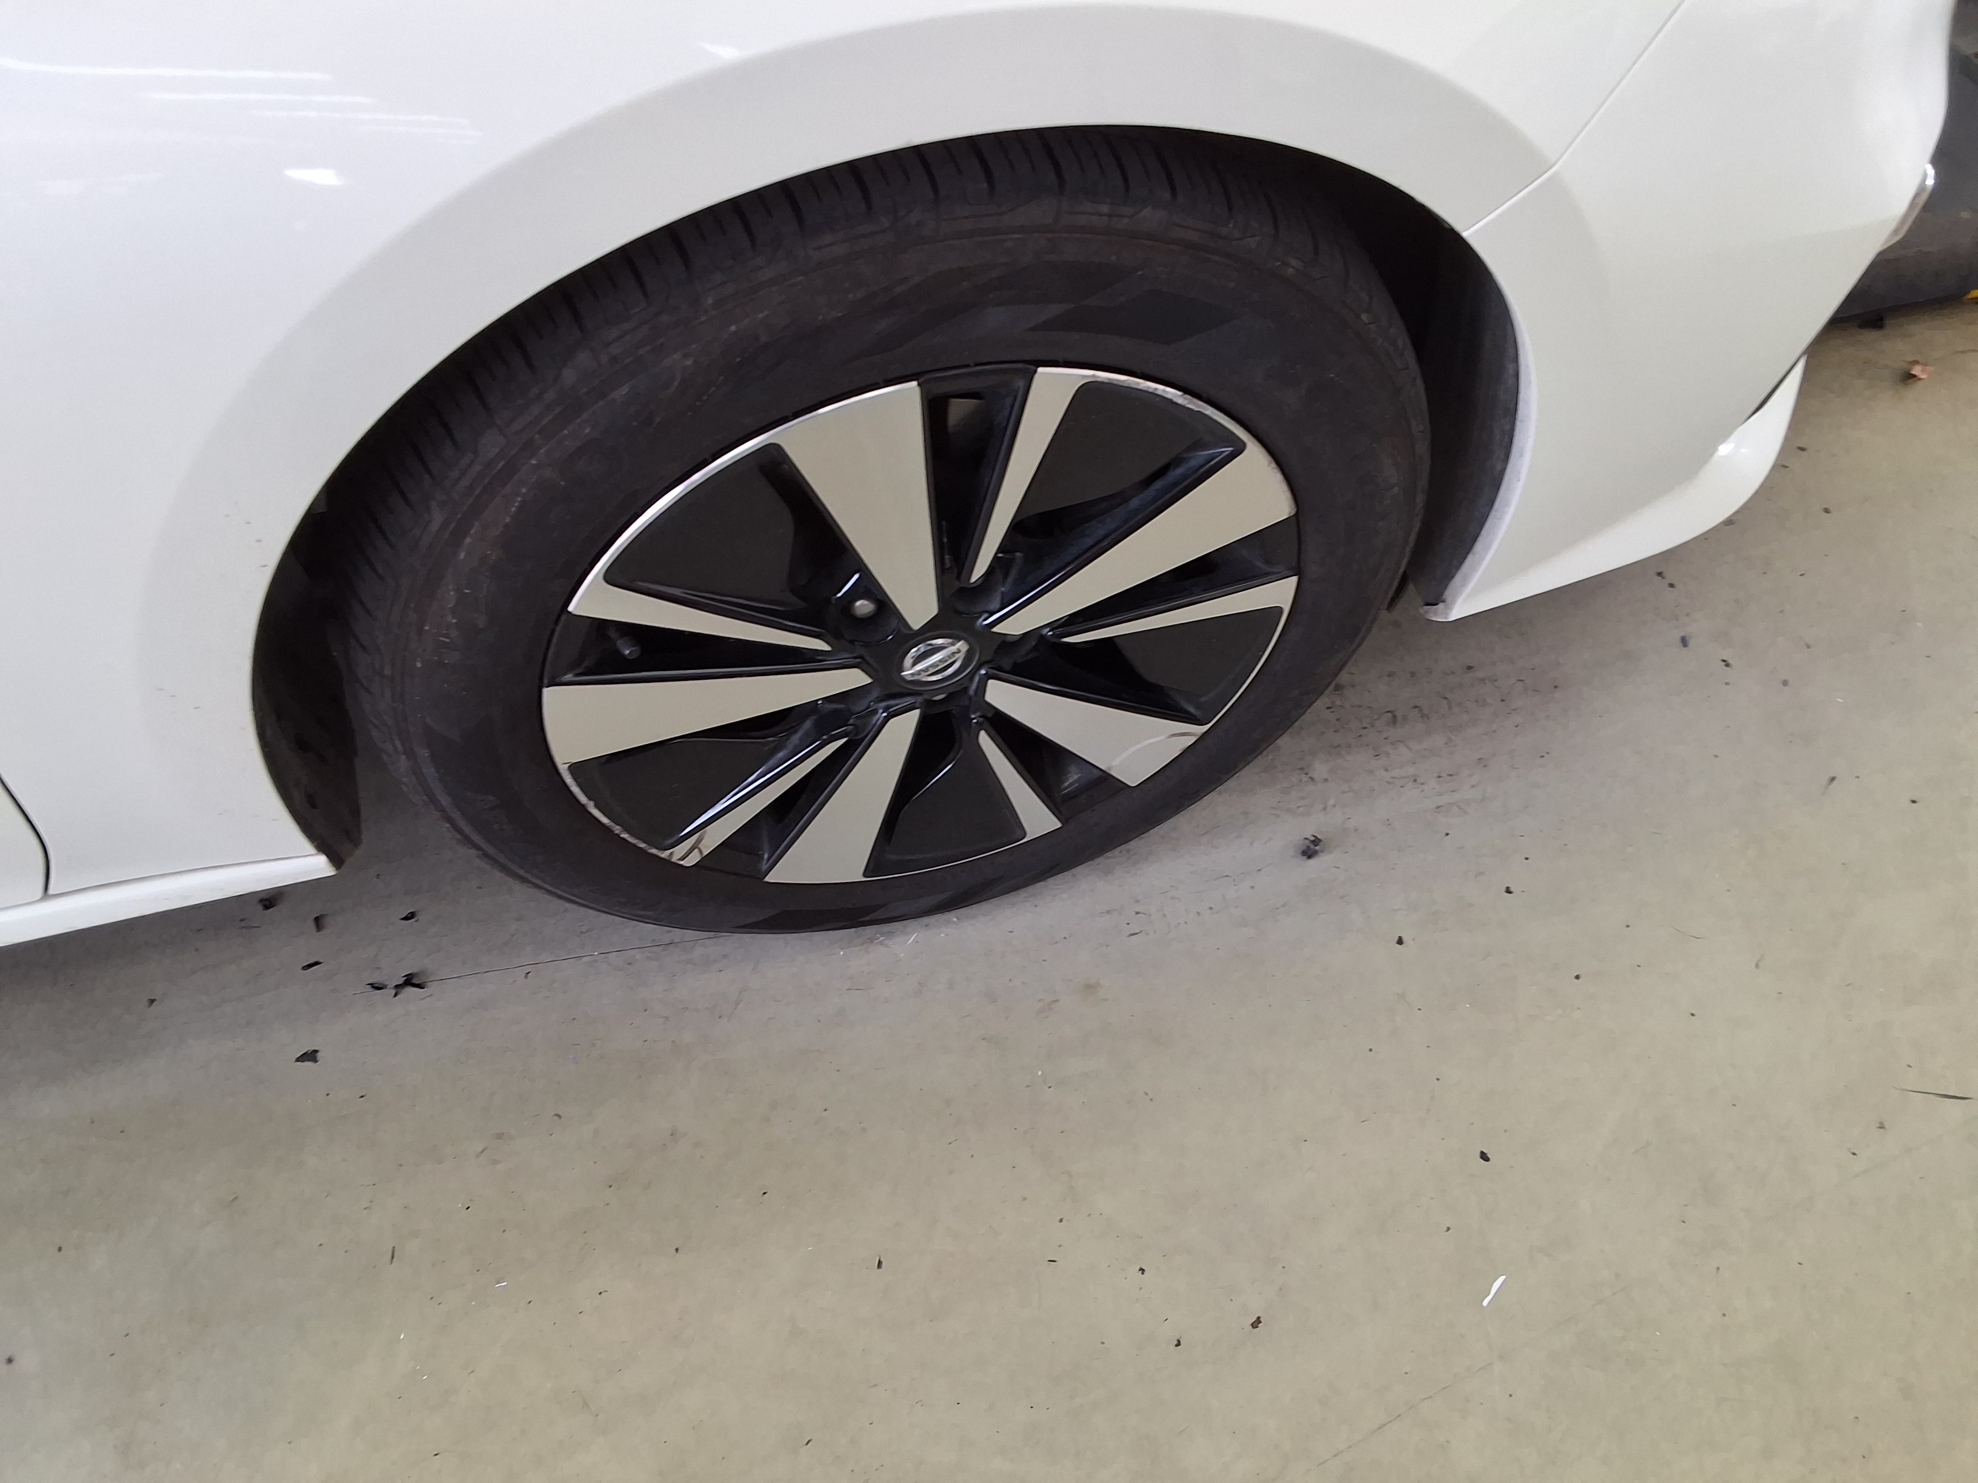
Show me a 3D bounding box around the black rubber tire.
[{"bbox_3d":[-0.057,-0.122,1.028,0.665,0.650,0.220,-12,56,-10],"label":"black rubber tire"}]

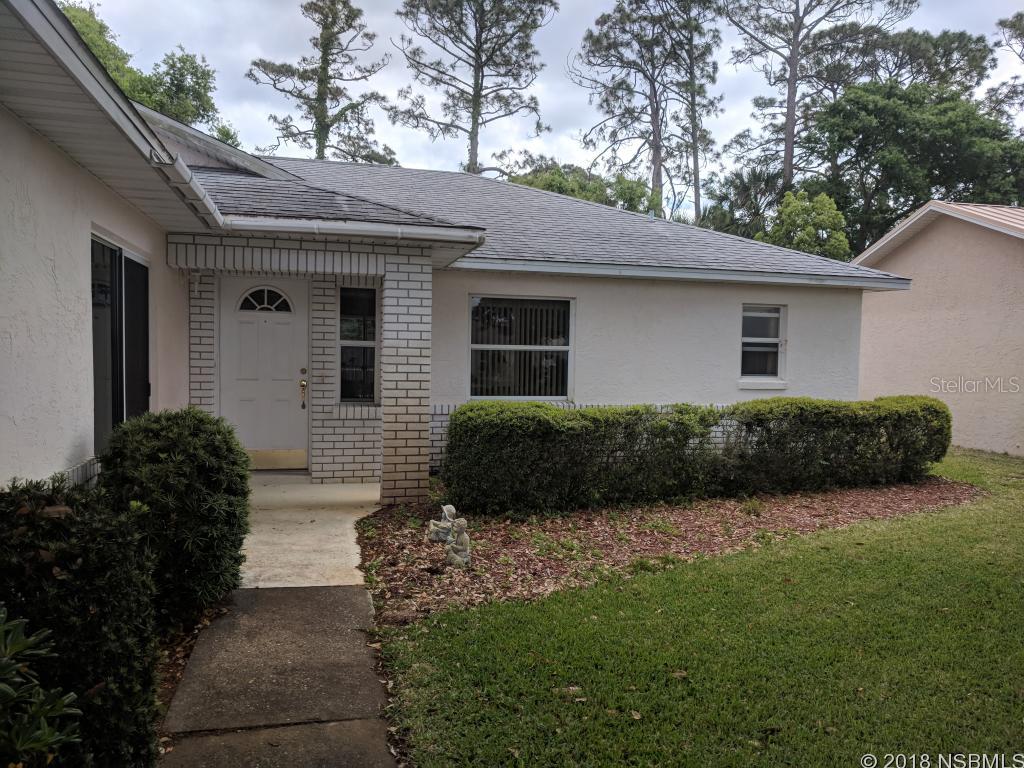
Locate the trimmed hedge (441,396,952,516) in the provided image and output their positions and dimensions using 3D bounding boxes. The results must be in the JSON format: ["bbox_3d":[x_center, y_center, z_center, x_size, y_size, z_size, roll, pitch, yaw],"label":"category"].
[{"bbox_3d":[2.330,0.676,8.596,6.450,1.020,1.120,0,3,-19],"label":"trimmed hedge"}]

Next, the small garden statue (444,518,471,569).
[{"bbox_3d":[-0.393,1.128,5.499,0.190,0.340,0.170,0,3,-15],"label":"small garden statue"}]

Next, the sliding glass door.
[{"bbox_3d":[-2.757,0.060,5.456,0.120,2.040,1.850,0,3,-15],"label":"sliding glass door"}]

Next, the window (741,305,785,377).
[{"bbox_3d":[3.424,-0.586,10.493,0.690,0.970,0.100,0,3,-15],"label":"window"}]

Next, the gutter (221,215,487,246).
[{"bbox_3d":[-1.303,-1.302,6.552,2.150,0.110,0.130,0,3,-15],"label":"gutter"}]

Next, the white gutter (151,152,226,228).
[{"bbox_3d":[-2.094,-1.240,5.100,0.130,0.110,2.270,0,3,-15],"label":"white gutter"}]

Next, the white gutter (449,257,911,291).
[{"bbox_3d":[2.363,-1.379,9.758,6.400,0.135,0.120,0,3,-15],"label":"white gutter"}]

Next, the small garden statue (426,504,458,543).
[{"bbox_3d":[-0.577,1.117,6.185,0.250,0.290,0.200,0,3,-15],"label":"small garden statue"}]

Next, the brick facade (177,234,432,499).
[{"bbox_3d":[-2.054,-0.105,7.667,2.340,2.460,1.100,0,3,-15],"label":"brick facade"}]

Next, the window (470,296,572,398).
[{"bbox_3d":[0.127,-0.446,9.620,1.350,1.250,0.100,0,3,-15],"label":"window"}]

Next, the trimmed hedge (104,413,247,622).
[{"bbox_3d":[-2.052,0.732,4.782,0.800,1.170,1.030,0,3,-15],"label":"trimmed hedge"}]

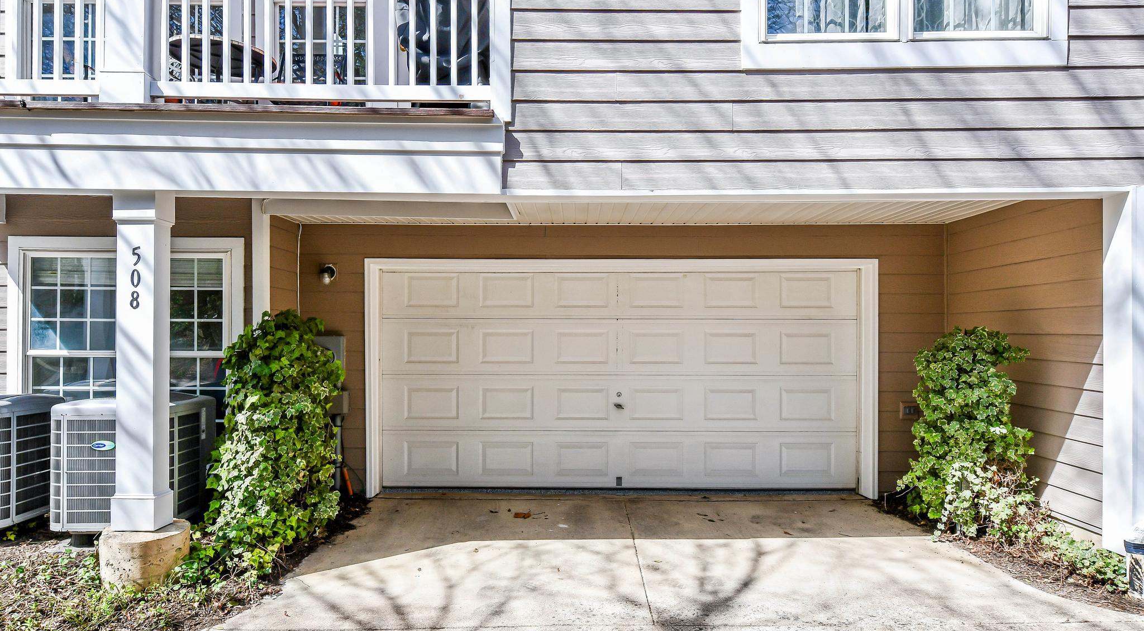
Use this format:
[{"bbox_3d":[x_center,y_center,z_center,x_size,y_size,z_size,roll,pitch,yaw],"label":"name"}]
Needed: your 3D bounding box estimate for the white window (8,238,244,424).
[{"bbox_3d":[-3.760,0.310,5.660,2.000,1.920,0.130,0,0,0],"label":"white window"}]

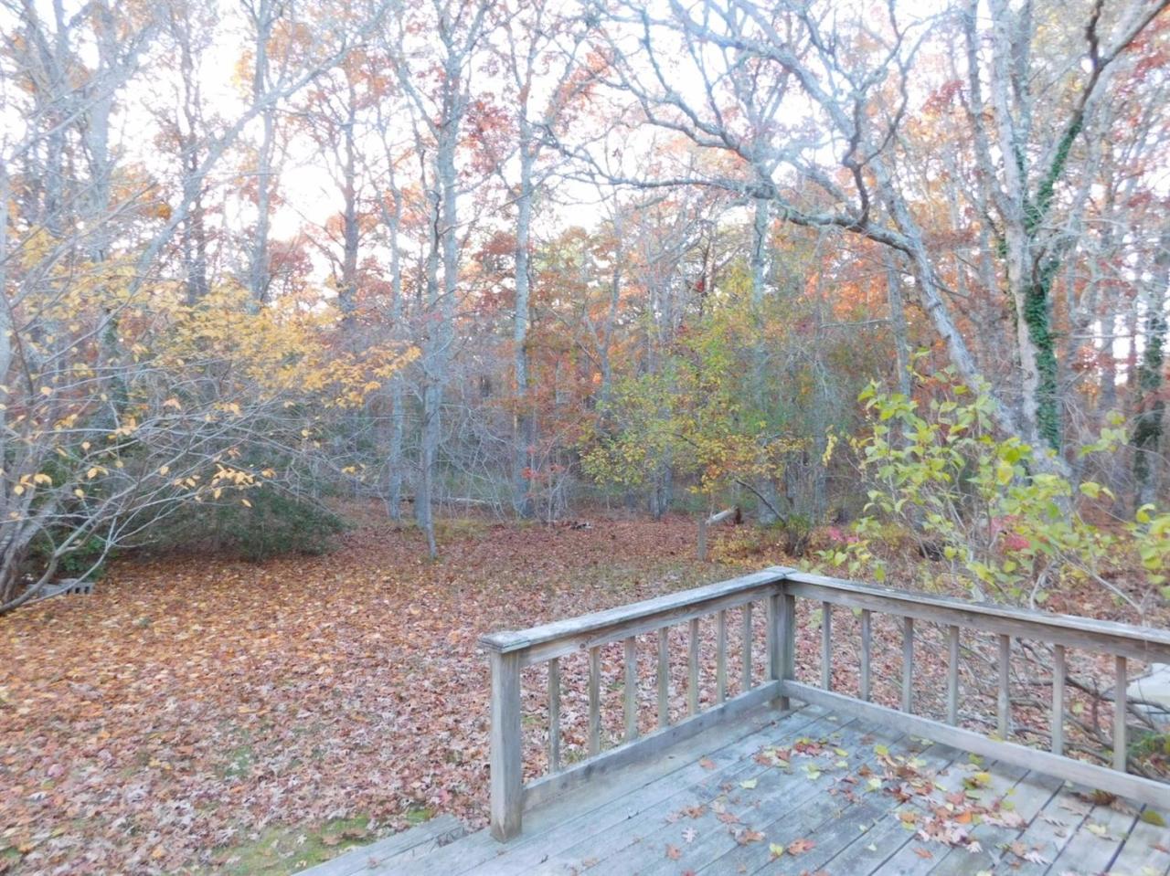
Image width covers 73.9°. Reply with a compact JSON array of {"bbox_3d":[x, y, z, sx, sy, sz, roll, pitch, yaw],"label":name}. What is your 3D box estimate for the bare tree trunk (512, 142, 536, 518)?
[{"bbox_3d":[-1.205,-2.100,15.400,0.420,7.360,0.400,0,1,0],"label":"bare tree trunk"}]

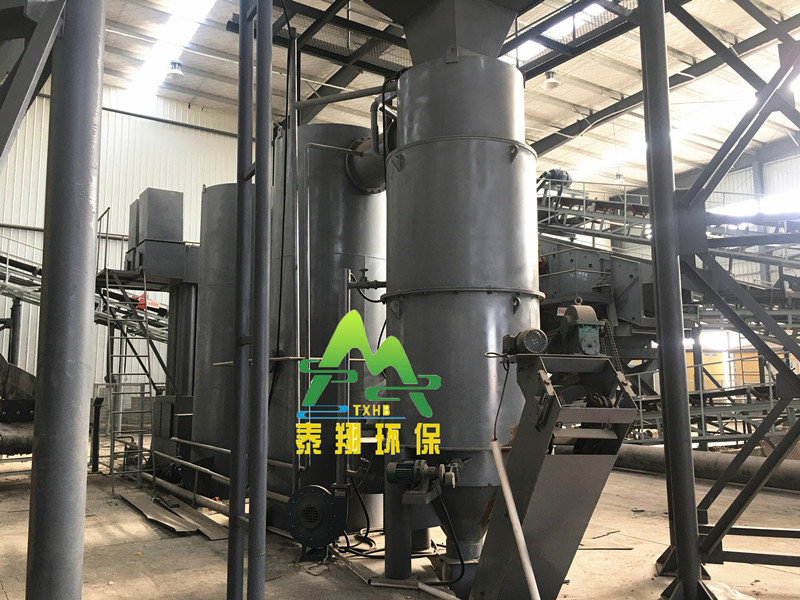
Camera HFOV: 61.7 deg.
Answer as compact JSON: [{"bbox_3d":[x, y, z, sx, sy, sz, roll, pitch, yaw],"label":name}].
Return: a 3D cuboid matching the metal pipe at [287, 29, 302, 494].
[{"bbox_3d":[-1.072,-0.378,6.852,0.085,5.096,0.085,0,-7,-9],"label":"metal pipe"}]

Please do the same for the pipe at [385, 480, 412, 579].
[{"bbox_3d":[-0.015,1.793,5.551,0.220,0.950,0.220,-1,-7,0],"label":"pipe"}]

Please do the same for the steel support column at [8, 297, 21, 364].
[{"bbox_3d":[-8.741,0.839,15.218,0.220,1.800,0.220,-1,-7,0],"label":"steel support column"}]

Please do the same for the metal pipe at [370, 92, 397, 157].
[{"bbox_3d":[-0.141,-1.848,7.007,0.100,0.600,0.380,5,-9,-43],"label":"metal pipe"}]

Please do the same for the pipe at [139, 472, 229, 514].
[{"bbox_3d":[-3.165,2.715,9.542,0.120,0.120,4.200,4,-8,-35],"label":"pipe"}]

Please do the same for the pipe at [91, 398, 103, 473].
[{"bbox_3d":[-5.516,2.456,12.208,0.160,1.310,0.160,-1,-7,0],"label":"pipe"}]

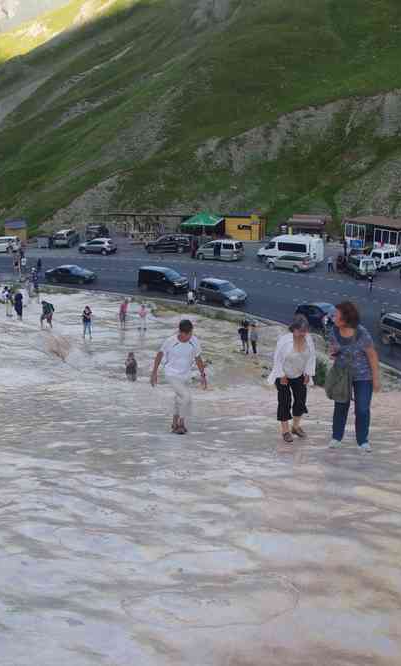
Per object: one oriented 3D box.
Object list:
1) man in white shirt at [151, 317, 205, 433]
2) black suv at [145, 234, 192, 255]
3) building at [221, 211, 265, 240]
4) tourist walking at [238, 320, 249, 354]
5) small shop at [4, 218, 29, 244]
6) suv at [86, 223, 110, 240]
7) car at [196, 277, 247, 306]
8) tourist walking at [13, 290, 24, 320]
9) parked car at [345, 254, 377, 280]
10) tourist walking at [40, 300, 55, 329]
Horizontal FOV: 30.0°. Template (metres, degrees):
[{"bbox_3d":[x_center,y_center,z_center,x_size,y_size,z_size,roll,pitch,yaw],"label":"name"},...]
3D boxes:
[{"bbox_3d":[-0.294,0.630,10.486,0.720,1.660,0.450,-1,13,-6],"label":"man in white shirt"},{"bbox_3d":[-3.578,-10.031,84.064,4.750,1.780,1.860,2,19,7],"label":"black suv"},{"bbox_3d":[5.465,-12.938,91.463,4.400,3.100,3.000,3,13,13],"label":"building"},{"bbox_3d":[2.149,0.214,37.013,0.500,1.650,0.420,9,16,34],"label":"tourist walking"},{"bbox_3d":[-21.577,-11.863,88.000,2.400,3.100,2.000,5,20,16],"label":"small shop"},{"bbox_3d":[-12.951,-12.411,94.064,1.870,1.780,4.700,2,14,4],"label":"suv"},{"bbox_3d":[1.859,-3.368,64.729,4.450,1.670,1.800,16,25,39],"label":"car"},{"bbox_3d":[-9.080,-1.394,37.412,0.420,1.580,0.480,11,17,36],"label":"tourist walking"},{"bbox_3d":[15.405,-6.186,70.999,1.730,1.830,4.100,-1,16,-6],"label":"parked car"},{"bbox_3d":[-8.439,-0.990,41.324,0.620,1.520,0.500,-3,13,-15],"label":"tourist walking"}]

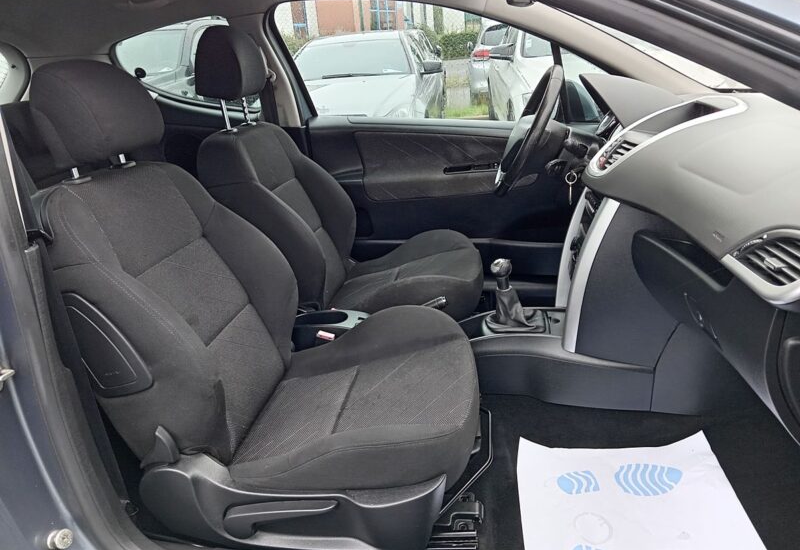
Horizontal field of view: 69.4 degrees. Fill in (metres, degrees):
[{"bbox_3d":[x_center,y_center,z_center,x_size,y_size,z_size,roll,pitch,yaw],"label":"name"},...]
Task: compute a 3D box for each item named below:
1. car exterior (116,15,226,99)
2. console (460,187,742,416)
[{"bbox_3d":[-3.084,-2.269,7.472,1.830,1.780,4.500,-1,21,7],"label":"car exterior"},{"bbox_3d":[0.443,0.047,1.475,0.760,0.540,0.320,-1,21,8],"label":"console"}]

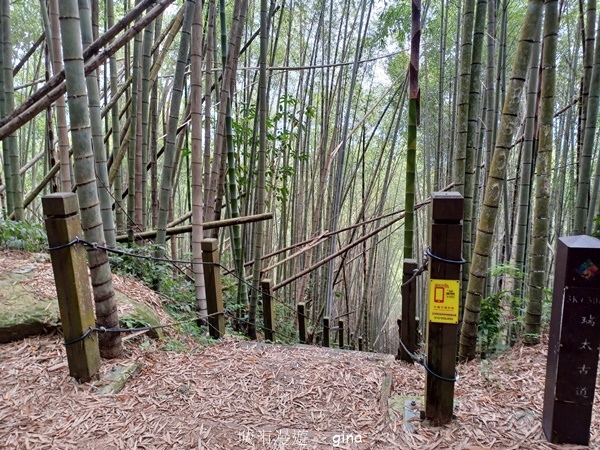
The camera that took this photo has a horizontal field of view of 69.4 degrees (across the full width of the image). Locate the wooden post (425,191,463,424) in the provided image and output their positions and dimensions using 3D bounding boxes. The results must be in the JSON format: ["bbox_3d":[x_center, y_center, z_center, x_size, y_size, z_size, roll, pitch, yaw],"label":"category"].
[{"bbox_3d":[0.683,0.403,2.072,0.125,1.097,0.125,1,12,14],"label":"wooden post"}]

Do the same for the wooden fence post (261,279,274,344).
[{"bbox_3d":[-0.491,1.417,6.873,0.125,1.097,0.125,0,12,11],"label":"wooden fence post"}]

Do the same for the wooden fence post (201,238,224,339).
[{"bbox_3d":[-0.938,0.707,4.700,0.125,1.097,0.125,1,12,13],"label":"wooden fence post"}]

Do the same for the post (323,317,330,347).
[{"bbox_3d":[0.640,2.708,10.201,0.125,1.097,0.125,0,12,11],"label":"post"}]

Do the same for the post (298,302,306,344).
[{"bbox_3d":[0.054,2.060,8.433,0.125,1.097,0.125,0,12,11],"label":"post"}]

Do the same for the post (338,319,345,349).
[{"bbox_3d":[1.159,3.147,11.969,0.125,1.097,0.125,0,12,11],"label":"post"}]

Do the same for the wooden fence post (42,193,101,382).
[{"bbox_3d":[-1.344,0.378,2.576,0.125,1.097,0.125,0,12,7],"label":"wooden fence post"}]

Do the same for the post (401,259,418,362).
[{"bbox_3d":[1.146,0.907,4.535,0.125,1.097,0.125,2,12,17],"label":"post"}]

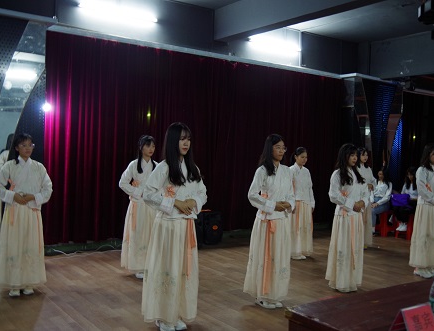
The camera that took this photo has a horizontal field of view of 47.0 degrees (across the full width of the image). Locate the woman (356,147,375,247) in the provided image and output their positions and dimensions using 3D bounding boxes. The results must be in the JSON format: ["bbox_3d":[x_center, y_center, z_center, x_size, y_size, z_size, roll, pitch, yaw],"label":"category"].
[{"bbox_3d":[2.414,0.536,8.136,0.460,1.610,0.390,1,0,-34],"label":"woman"}]

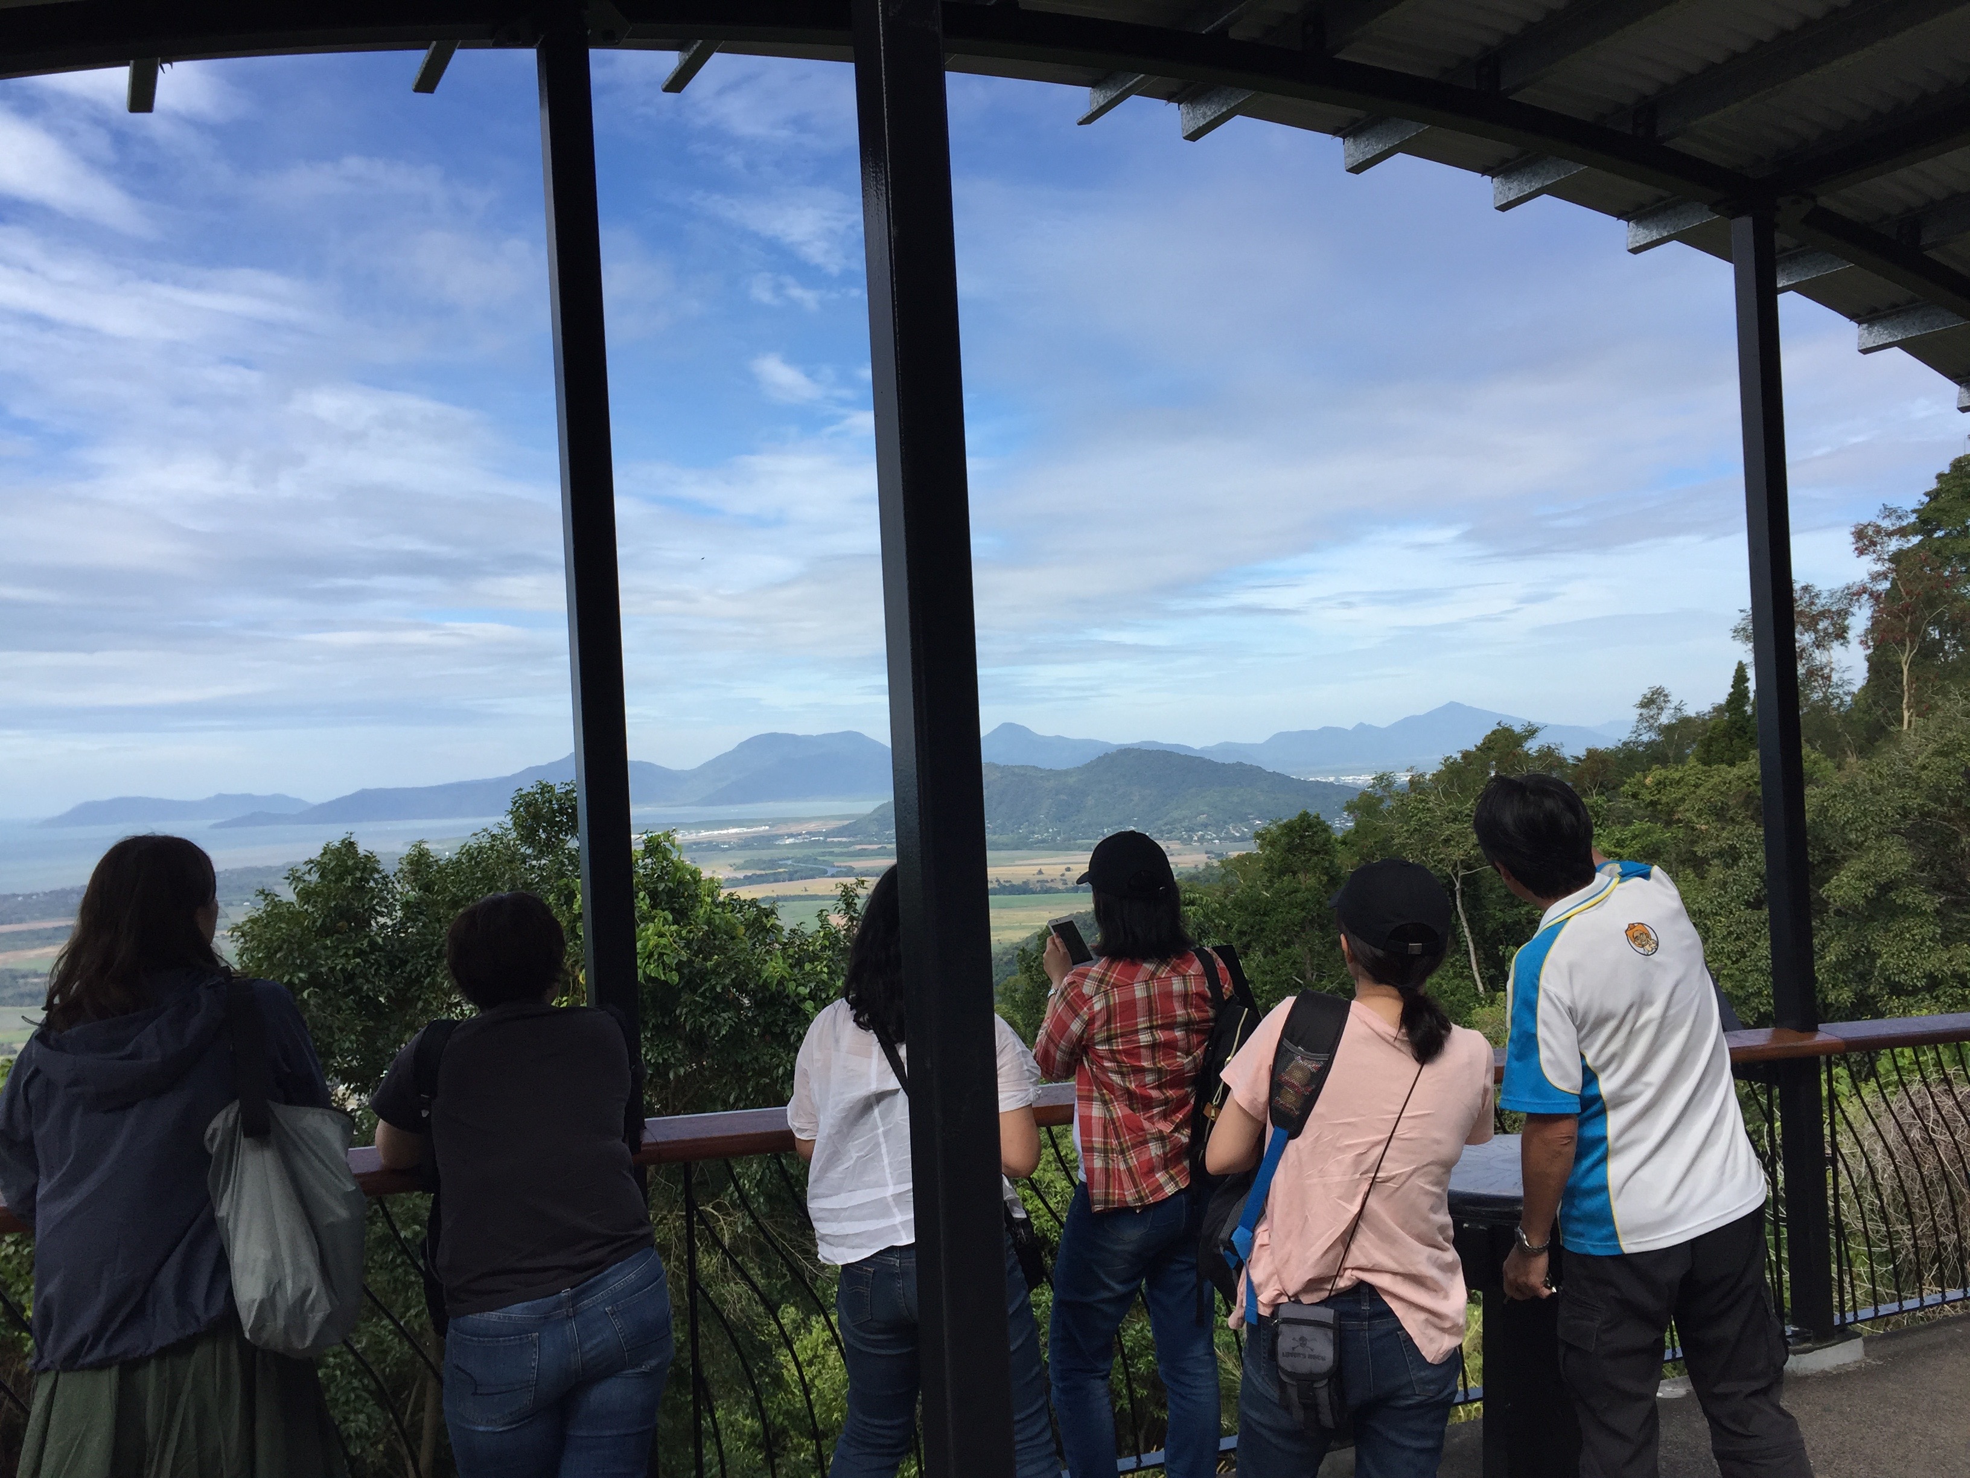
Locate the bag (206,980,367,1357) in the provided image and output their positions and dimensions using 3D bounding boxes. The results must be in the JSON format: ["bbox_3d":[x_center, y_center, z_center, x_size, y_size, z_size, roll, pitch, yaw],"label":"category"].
[{"bbox_3d":[-1.057,0.649,2.500,0.235,0.550,0.180,-5,0,-24],"label":"bag"}]

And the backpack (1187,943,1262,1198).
[{"bbox_3d":[0.508,0.679,3.350,0.180,0.490,0.270,5,-2,24],"label":"backpack"}]

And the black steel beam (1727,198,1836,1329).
[{"bbox_3d":[2.426,0.106,5.030,0.090,3.420,0.090,-3,0,-23],"label":"black steel beam"}]

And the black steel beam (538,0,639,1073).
[{"bbox_3d":[-0.782,0.109,3.380,0.090,3.150,0.090,-3,0,-23],"label":"black steel beam"}]

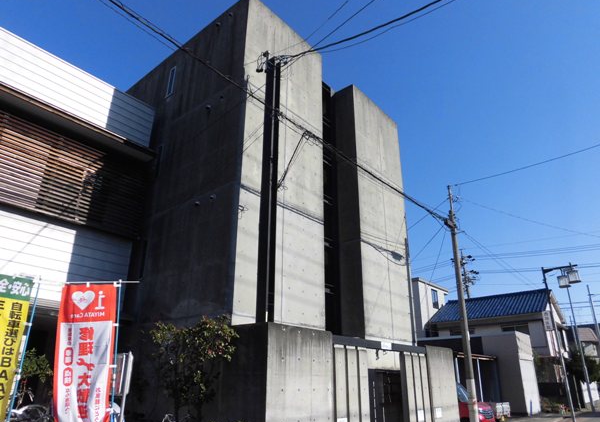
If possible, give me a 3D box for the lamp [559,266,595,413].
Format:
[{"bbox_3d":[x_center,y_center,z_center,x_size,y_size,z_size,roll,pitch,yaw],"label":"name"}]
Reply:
[{"bbox_3d":[15.925,6.961,23.012,1.200,7.700,0.500,-17,-28,37],"label":"lamp"}]

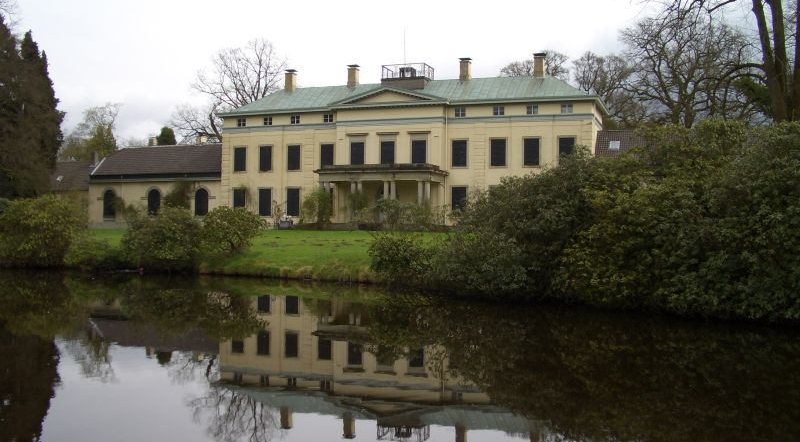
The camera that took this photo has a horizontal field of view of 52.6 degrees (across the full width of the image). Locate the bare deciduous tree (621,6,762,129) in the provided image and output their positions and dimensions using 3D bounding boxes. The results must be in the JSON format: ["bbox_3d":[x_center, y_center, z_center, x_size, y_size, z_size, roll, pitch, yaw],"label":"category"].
[{"bbox_3d":[31.603,-10.933,88.000,15.500,24.500,15.000,0,-1,21],"label":"bare deciduous tree"}]

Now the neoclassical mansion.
[{"bbox_3d":[-7.586,-7.713,81.769,55.025,17.182,12.425,0,-1,21],"label":"neoclassical mansion"}]

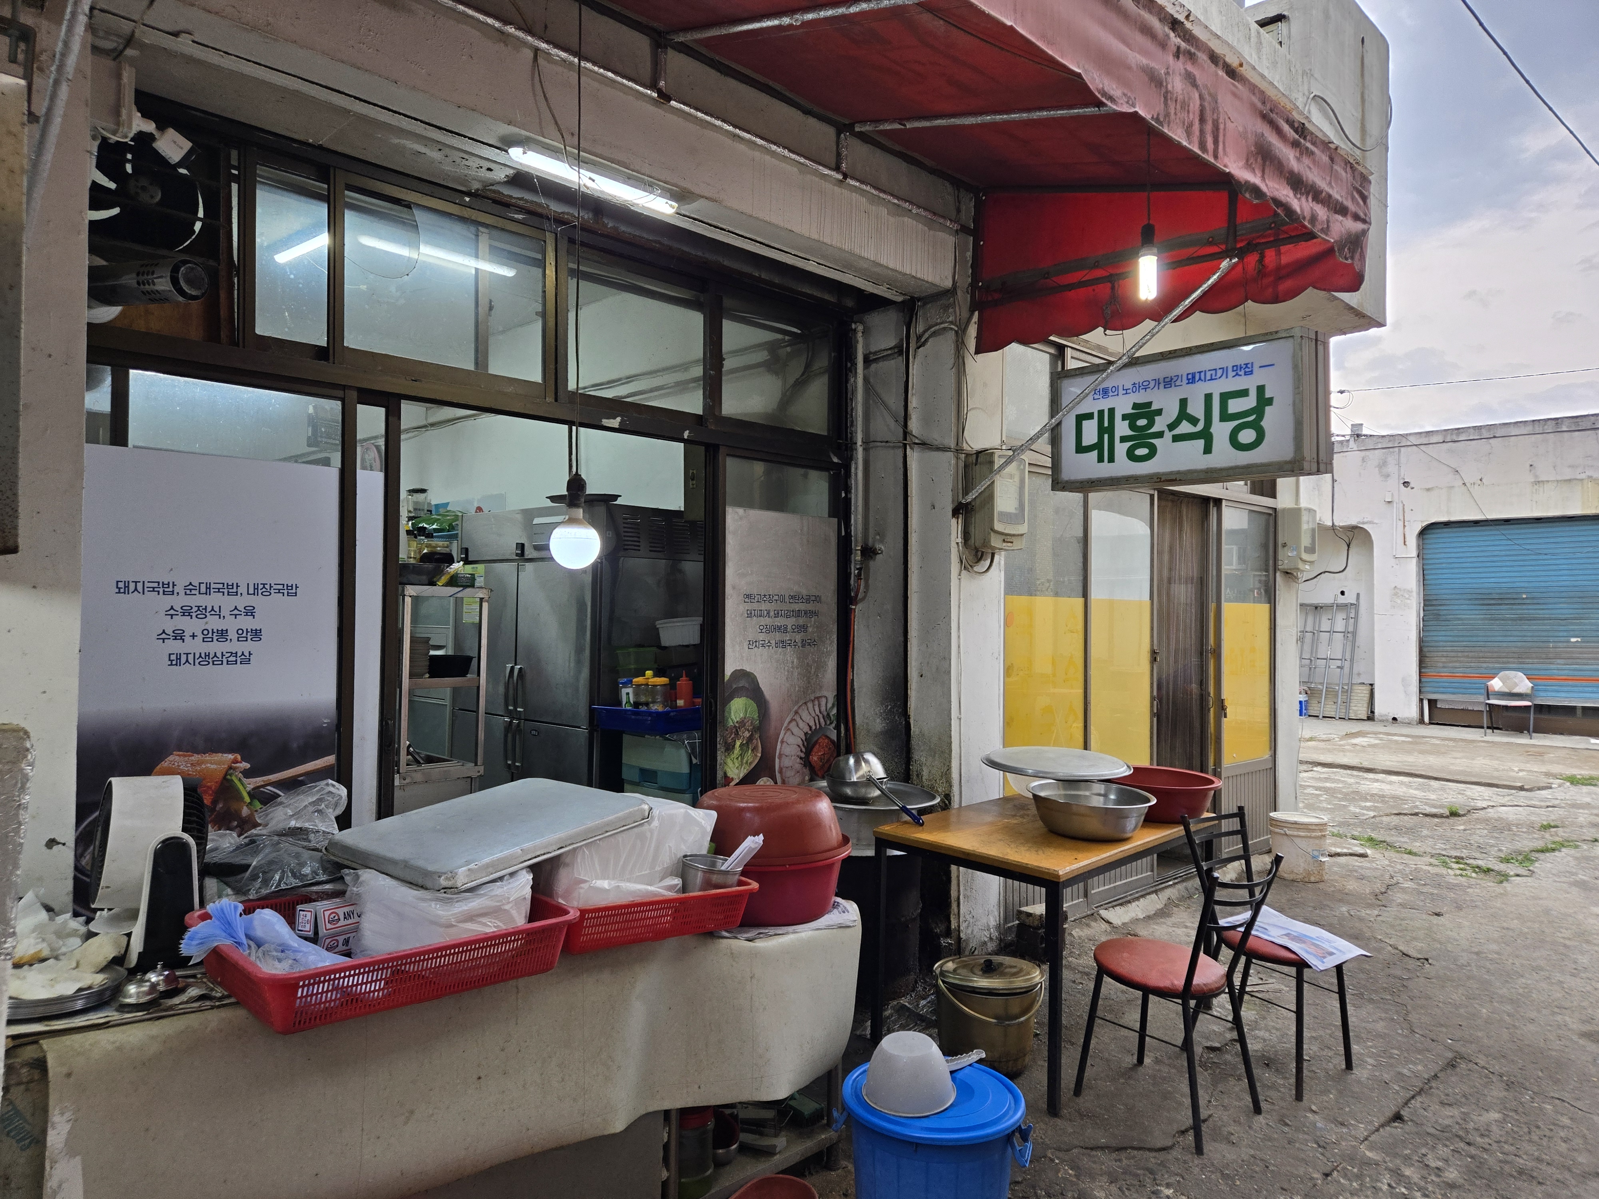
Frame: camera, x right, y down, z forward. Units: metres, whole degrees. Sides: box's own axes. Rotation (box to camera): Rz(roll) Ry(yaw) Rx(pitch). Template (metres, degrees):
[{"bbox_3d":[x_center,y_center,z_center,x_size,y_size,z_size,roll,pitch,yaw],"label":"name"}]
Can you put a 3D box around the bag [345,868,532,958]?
[{"bbox_3d":[-0.850,0.729,2.490,0.340,0.200,0.250,0,-1,37],"label":"bag"}]

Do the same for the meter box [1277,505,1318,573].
[{"bbox_3d":[3.400,-0.409,7.250,0.190,0.450,0.220,0,-1,40],"label":"meter box"}]

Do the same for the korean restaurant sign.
[{"bbox_3d":[1.684,-0.785,4.669,1.114,0.547,0.310,-1,-1,45],"label":"korean restaurant sign"}]

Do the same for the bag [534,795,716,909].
[{"bbox_3d":[-0.456,0.680,2.820,0.420,0.280,0.270,1,-1,-26],"label":"bag"}]

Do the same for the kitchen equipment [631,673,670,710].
[{"bbox_3d":[-0.615,0.386,4.380,0.165,0.165,0.120,0,-1,-8],"label":"kitchen equipment"}]

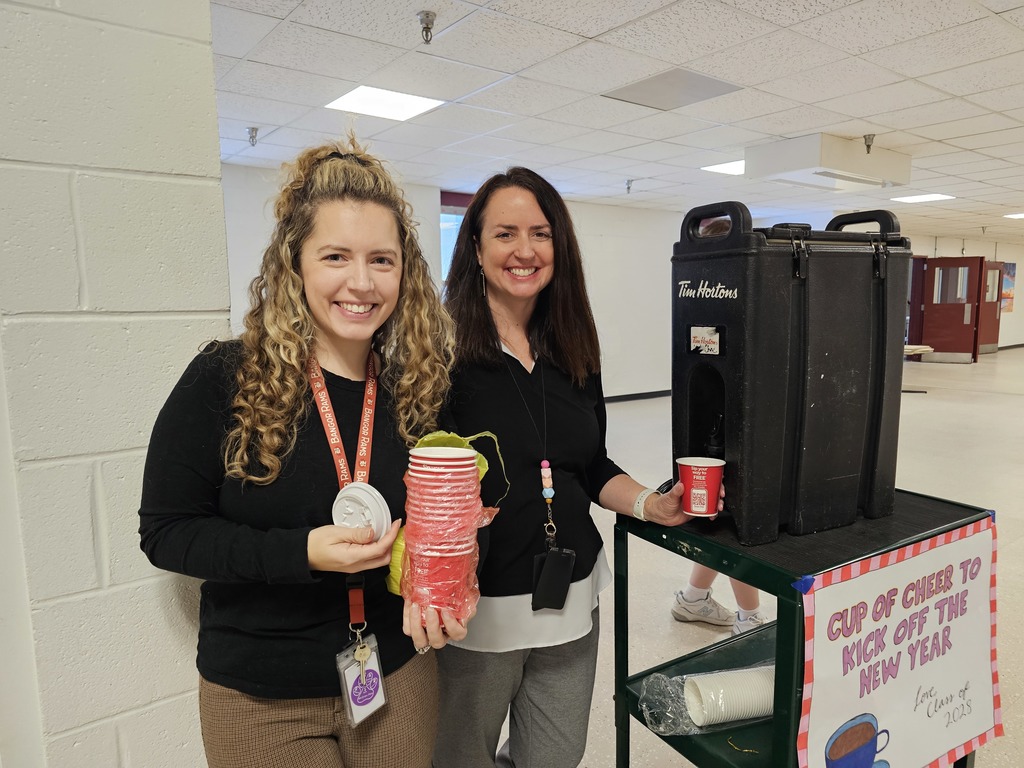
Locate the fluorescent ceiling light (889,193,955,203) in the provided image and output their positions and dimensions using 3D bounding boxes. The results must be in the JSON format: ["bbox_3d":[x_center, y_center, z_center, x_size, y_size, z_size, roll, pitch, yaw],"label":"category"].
[{"bbox_3d":[5.125,-2.328,8.505,0.610,0.060,0.610,-6,9,-36],"label":"fluorescent ceiling light"}]

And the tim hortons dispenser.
[{"bbox_3d":[0.545,-0.034,1.350,0.424,0.613,0.234,-4,8,-25],"label":"tim hortons dispenser"}]

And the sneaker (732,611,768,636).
[{"bbox_3d":[1.002,0.983,2.611,0.110,0.120,0.300,-7,10,-42],"label":"sneaker"}]

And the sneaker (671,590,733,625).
[{"bbox_3d":[0.838,0.945,2.916,0.300,0.120,0.110,0,7,7],"label":"sneaker"}]

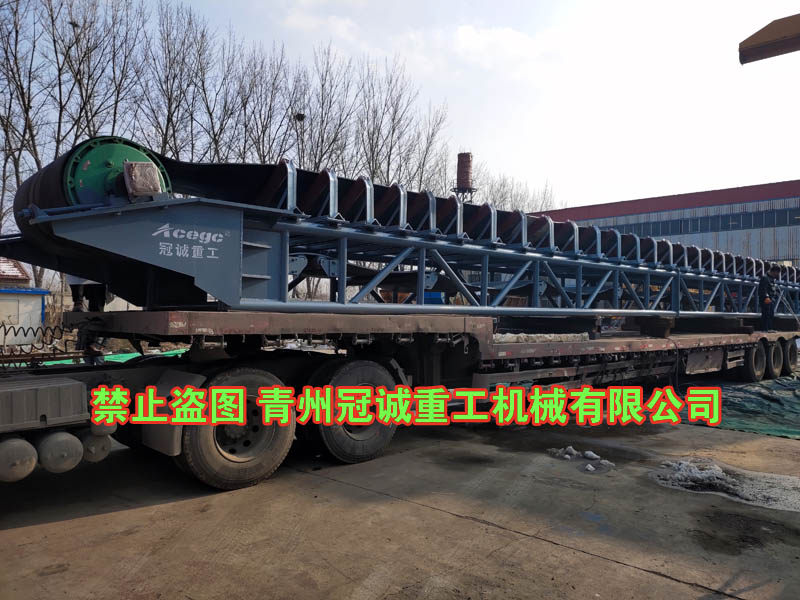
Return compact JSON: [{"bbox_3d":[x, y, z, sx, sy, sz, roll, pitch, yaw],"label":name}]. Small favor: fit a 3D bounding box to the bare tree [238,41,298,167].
[{"bbox_3d":[-7.229,-5.975,29.000,3.500,16.100,3.500,1,-1,-12],"label":"bare tree"}]

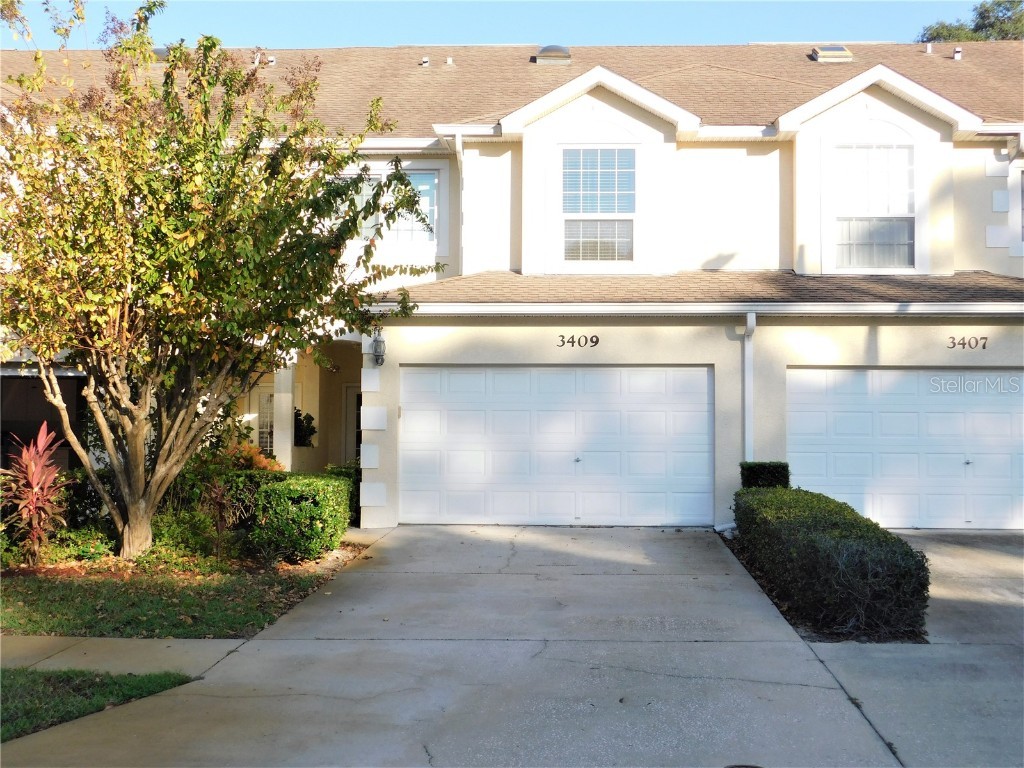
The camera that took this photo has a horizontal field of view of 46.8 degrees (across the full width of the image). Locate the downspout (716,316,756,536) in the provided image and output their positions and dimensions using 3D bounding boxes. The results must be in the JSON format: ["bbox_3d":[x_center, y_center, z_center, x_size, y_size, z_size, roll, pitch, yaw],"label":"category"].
[{"bbox_3d":[2.971,0.526,15.660,0.526,2.923,0.420,0,-1,2],"label":"downspout"}]

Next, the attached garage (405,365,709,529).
[{"bbox_3d":[0.601,0.824,16.052,4.270,2.164,0.060,0,-1,2],"label":"attached garage"}]

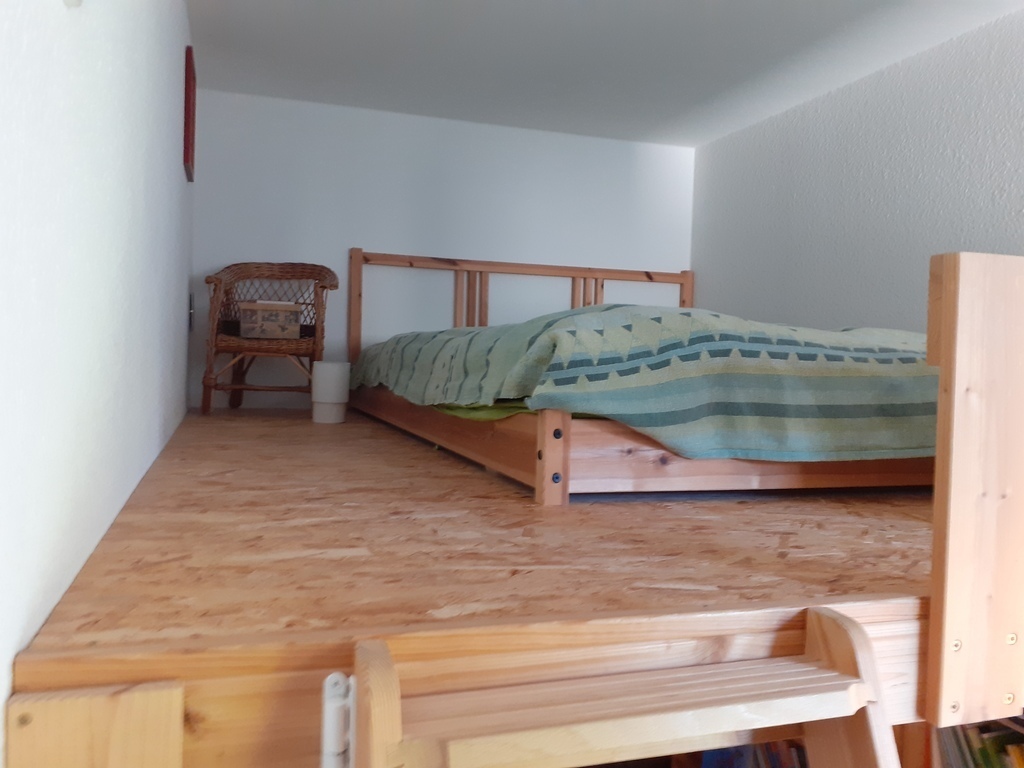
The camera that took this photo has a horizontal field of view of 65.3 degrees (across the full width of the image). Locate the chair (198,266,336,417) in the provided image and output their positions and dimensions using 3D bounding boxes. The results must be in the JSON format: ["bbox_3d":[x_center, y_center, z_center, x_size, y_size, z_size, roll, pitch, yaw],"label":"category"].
[{"bbox_3d":[-0.837,-0.166,2.776,0.435,0.520,0.370,1,2,-15],"label":"chair"}]

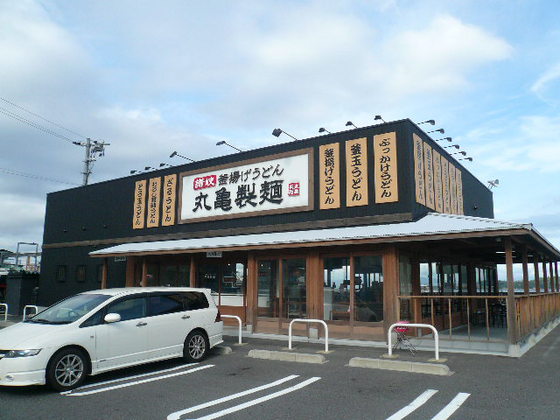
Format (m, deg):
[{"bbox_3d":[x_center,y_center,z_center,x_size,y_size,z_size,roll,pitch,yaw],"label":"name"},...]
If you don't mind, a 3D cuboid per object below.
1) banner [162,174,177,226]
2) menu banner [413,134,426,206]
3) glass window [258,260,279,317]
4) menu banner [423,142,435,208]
[{"bbox_3d":[-4.552,-0.385,18.618,0.701,2.099,0.060,-6,-12,34],"label":"banner"},{"bbox_3d":[4.220,-1.205,13.568,0.060,2.099,0.740,-6,-12,34],"label":"menu banner"},{"bbox_3d":[-0.365,2.366,13.727,0.780,1.670,0.100,-6,-11,35],"label":"glass window"},{"bbox_3d":[4.758,-1.073,14.325,0.060,2.099,0.740,-6,-12,34],"label":"menu banner"}]

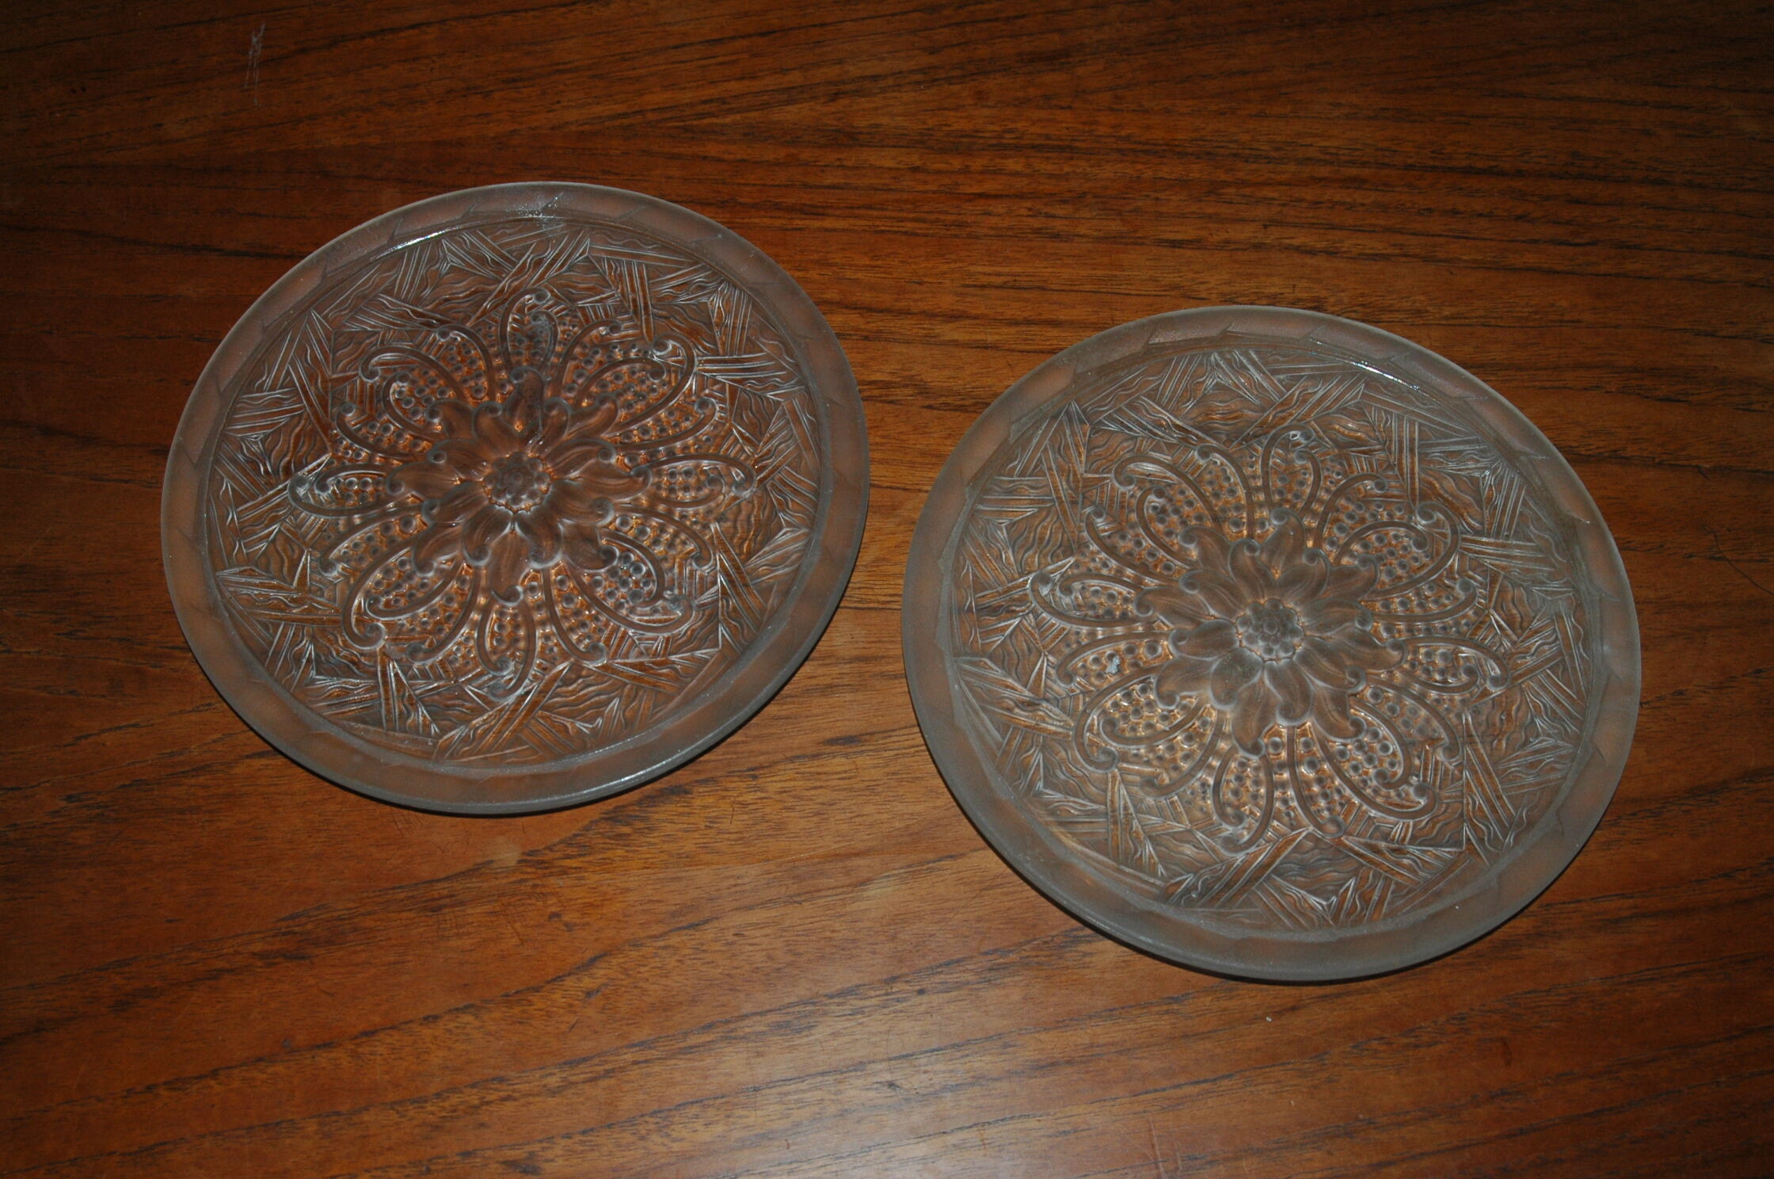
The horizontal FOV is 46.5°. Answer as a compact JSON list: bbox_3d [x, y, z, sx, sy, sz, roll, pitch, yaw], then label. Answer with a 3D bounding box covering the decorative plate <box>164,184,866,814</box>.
[{"bbox_3d":[-0.146,-0.041,0.826,0.280,0.025,0.280,0,66,1],"label":"decorative plate"}]

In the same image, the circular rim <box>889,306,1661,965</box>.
[{"bbox_3d":[0.146,0.015,0.798,0.280,0.025,0.280,0,66,1],"label":"circular rim"}]

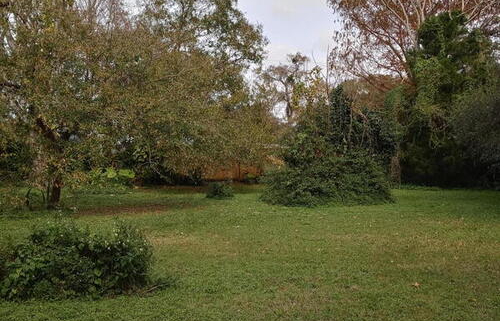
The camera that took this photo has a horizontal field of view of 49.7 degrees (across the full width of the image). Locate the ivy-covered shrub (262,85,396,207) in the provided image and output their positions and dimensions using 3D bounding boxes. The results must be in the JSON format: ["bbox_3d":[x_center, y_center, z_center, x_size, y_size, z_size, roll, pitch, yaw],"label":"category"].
[{"bbox_3d":[2.400,-0.480,16.400,4.000,3.500,3.400,0,1,0],"label":"ivy-covered shrub"}]

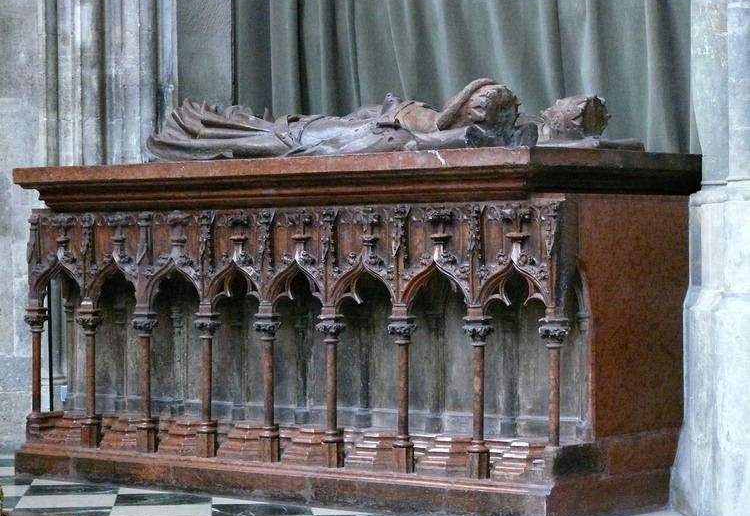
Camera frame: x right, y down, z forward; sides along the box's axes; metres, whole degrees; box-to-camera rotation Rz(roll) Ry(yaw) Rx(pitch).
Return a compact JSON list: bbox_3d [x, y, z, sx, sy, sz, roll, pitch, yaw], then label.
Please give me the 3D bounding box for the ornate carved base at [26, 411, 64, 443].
[{"bbox_3d":[-1.560,0.782,10.305,0.155,0.137,0.141,0,1,40],"label":"ornate carved base"}]

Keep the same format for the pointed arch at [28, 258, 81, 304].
[{"bbox_3d":[-1.581,0.112,10.948,0.352,0.235,0.092,0,1,40],"label":"pointed arch"}]

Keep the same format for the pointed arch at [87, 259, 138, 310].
[{"bbox_3d":[-1.269,0.124,10.686,0.352,0.247,0.092,0,1,40],"label":"pointed arch"}]

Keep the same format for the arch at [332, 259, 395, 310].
[{"bbox_3d":[-0.035,0.107,8.819,0.332,0.200,0.084,0,0,41],"label":"arch"}]

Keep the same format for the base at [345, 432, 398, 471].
[{"bbox_3d":[0.009,0.794,9.026,0.229,0.152,0.141,0,1,40],"label":"base"}]

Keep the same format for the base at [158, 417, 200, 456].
[{"bbox_3d":[-0.931,0.852,10.438,0.256,0.172,0.132,0,1,40],"label":"base"}]

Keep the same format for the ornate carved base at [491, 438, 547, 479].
[{"bbox_3d":[0.601,0.848,9.152,0.256,0.172,0.132,0,1,40],"label":"ornate carved base"}]

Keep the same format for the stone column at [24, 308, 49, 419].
[{"bbox_3d":[-1.568,0.483,10.148,0.102,0.508,0.102,0,0,0],"label":"stone column"}]

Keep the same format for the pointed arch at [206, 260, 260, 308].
[{"bbox_3d":[-0.616,0.114,9.480,0.289,0.196,0.074,0,1,40],"label":"pointed arch"}]

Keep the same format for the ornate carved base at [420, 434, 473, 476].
[{"bbox_3d":[0.278,0.782,8.595,0.288,0.152,0.148,0,0,41],"label":"ornate carved base"}]

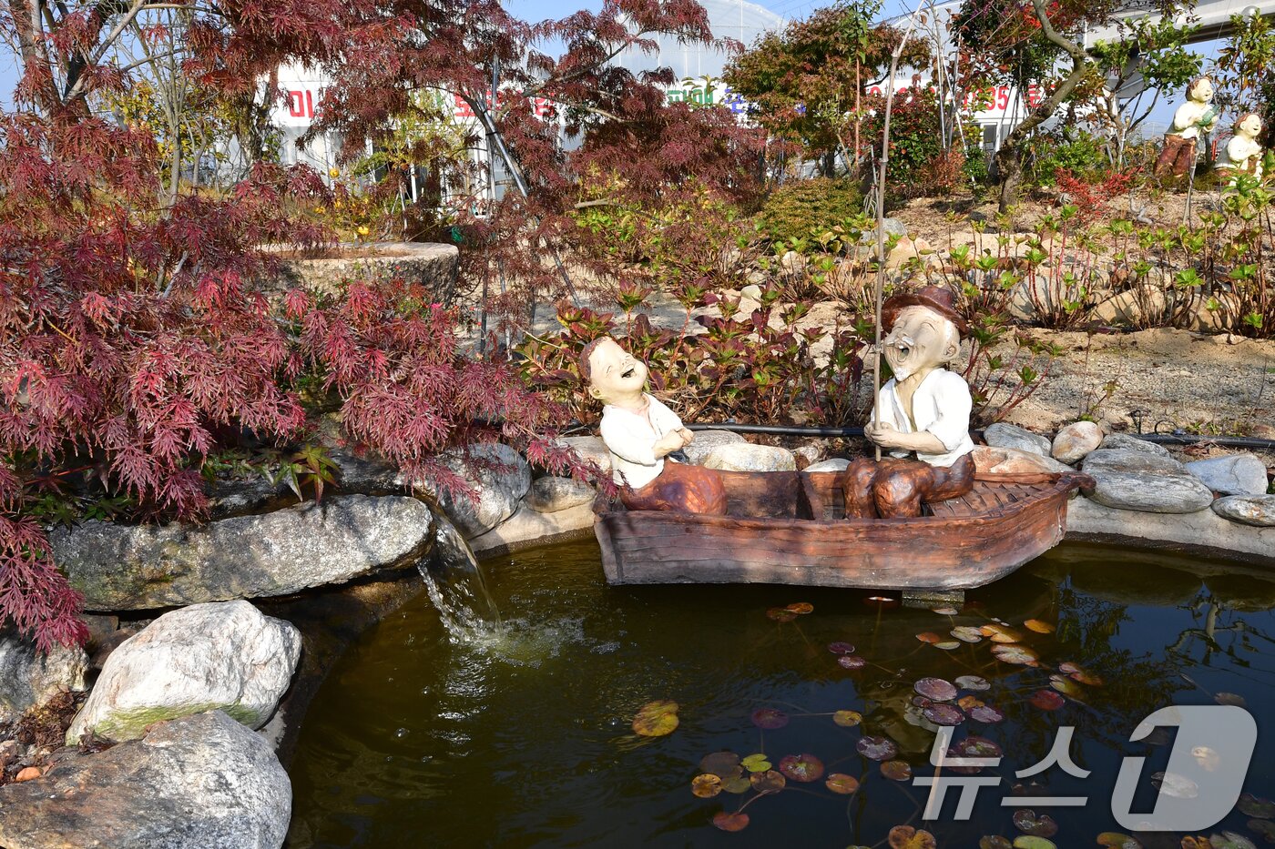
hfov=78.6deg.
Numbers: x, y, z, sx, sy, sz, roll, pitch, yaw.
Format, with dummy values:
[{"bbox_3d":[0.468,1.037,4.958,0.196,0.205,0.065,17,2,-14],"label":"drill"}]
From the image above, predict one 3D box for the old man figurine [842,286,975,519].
[{"bbox_3d":[0.923,-0.072,2.720,0.420,0.805,0.370,-9,17,-27],"label":"old man figurine"}]

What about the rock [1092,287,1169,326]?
[{"bbox_3d":[3.159,-0.741,5.000,0.449,0.278,0.292,-2,15,0],"label":"rock"}]

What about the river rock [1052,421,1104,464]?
[{"bbox_3d":[1.921,0.081,3.398,0.206,0.189,0.164,-2,15,0],"label":"river rock"}]

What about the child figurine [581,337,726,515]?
[{"bbox_3d":[0.058,0.011,2.760,0.403,0.587,0.334,8,17,33],"label":"child figurine"}]

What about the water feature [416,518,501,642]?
[{"bbox_3d":[-0.551,0.479,2.415,0.207,0.253,0.184,11,18,39],"label":"water feature"}]

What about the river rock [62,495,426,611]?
[{"bbox_3d":[-1.237,0.384,2.484,1.058,0.218,0.310,-6,15,-17],"label":"river rock"}]

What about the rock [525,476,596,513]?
[{"bbox_3d":[-0.313,0.288,3.200,0.302,0.143,0.196,-2,15,0],"label":"rock"}]

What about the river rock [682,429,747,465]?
[{"bbox_3d":[0.302,0.115,3.450,0.368,0.161,0.253,-1,14,0],"label":"river rock"}]

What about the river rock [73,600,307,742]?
[{"bbox_3d":[-1.095,0.607,1.897,0.526,0.341,0.368,-2,15,0],"label":"river rock"}]

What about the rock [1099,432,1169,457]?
[{"bbox_3d":[2.180,0.110,3.427,0.322,0.127,0.218,3,15,17],"label":"rock"}]

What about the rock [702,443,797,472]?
[{"bbox_3d":[0.480,0.177,3.341,0.408,0.185,0.245,-2,15,0],"label":"rock"}]

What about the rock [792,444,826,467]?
[{"bbox_3d":[0.756,0.146,3.450,0.138,0.098,0.127,-1,14,0],"label":"rock"}]

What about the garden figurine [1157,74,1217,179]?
[{"bbox_3d":[5.271,-2.849,7.475,0.391,0.943,0.460,10,18,39],"label":"garden figurine"}]

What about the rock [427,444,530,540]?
[{"bbox_3d":[-0.644,0.266,3.149,0.428,0.390,0.343,-2,15,0],"label":"rock"}]

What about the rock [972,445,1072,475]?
[{"bbox_3d":[1.586,0.174,3.243,0.437,0.172,0.287,2,14,12],"label":"rock"}]

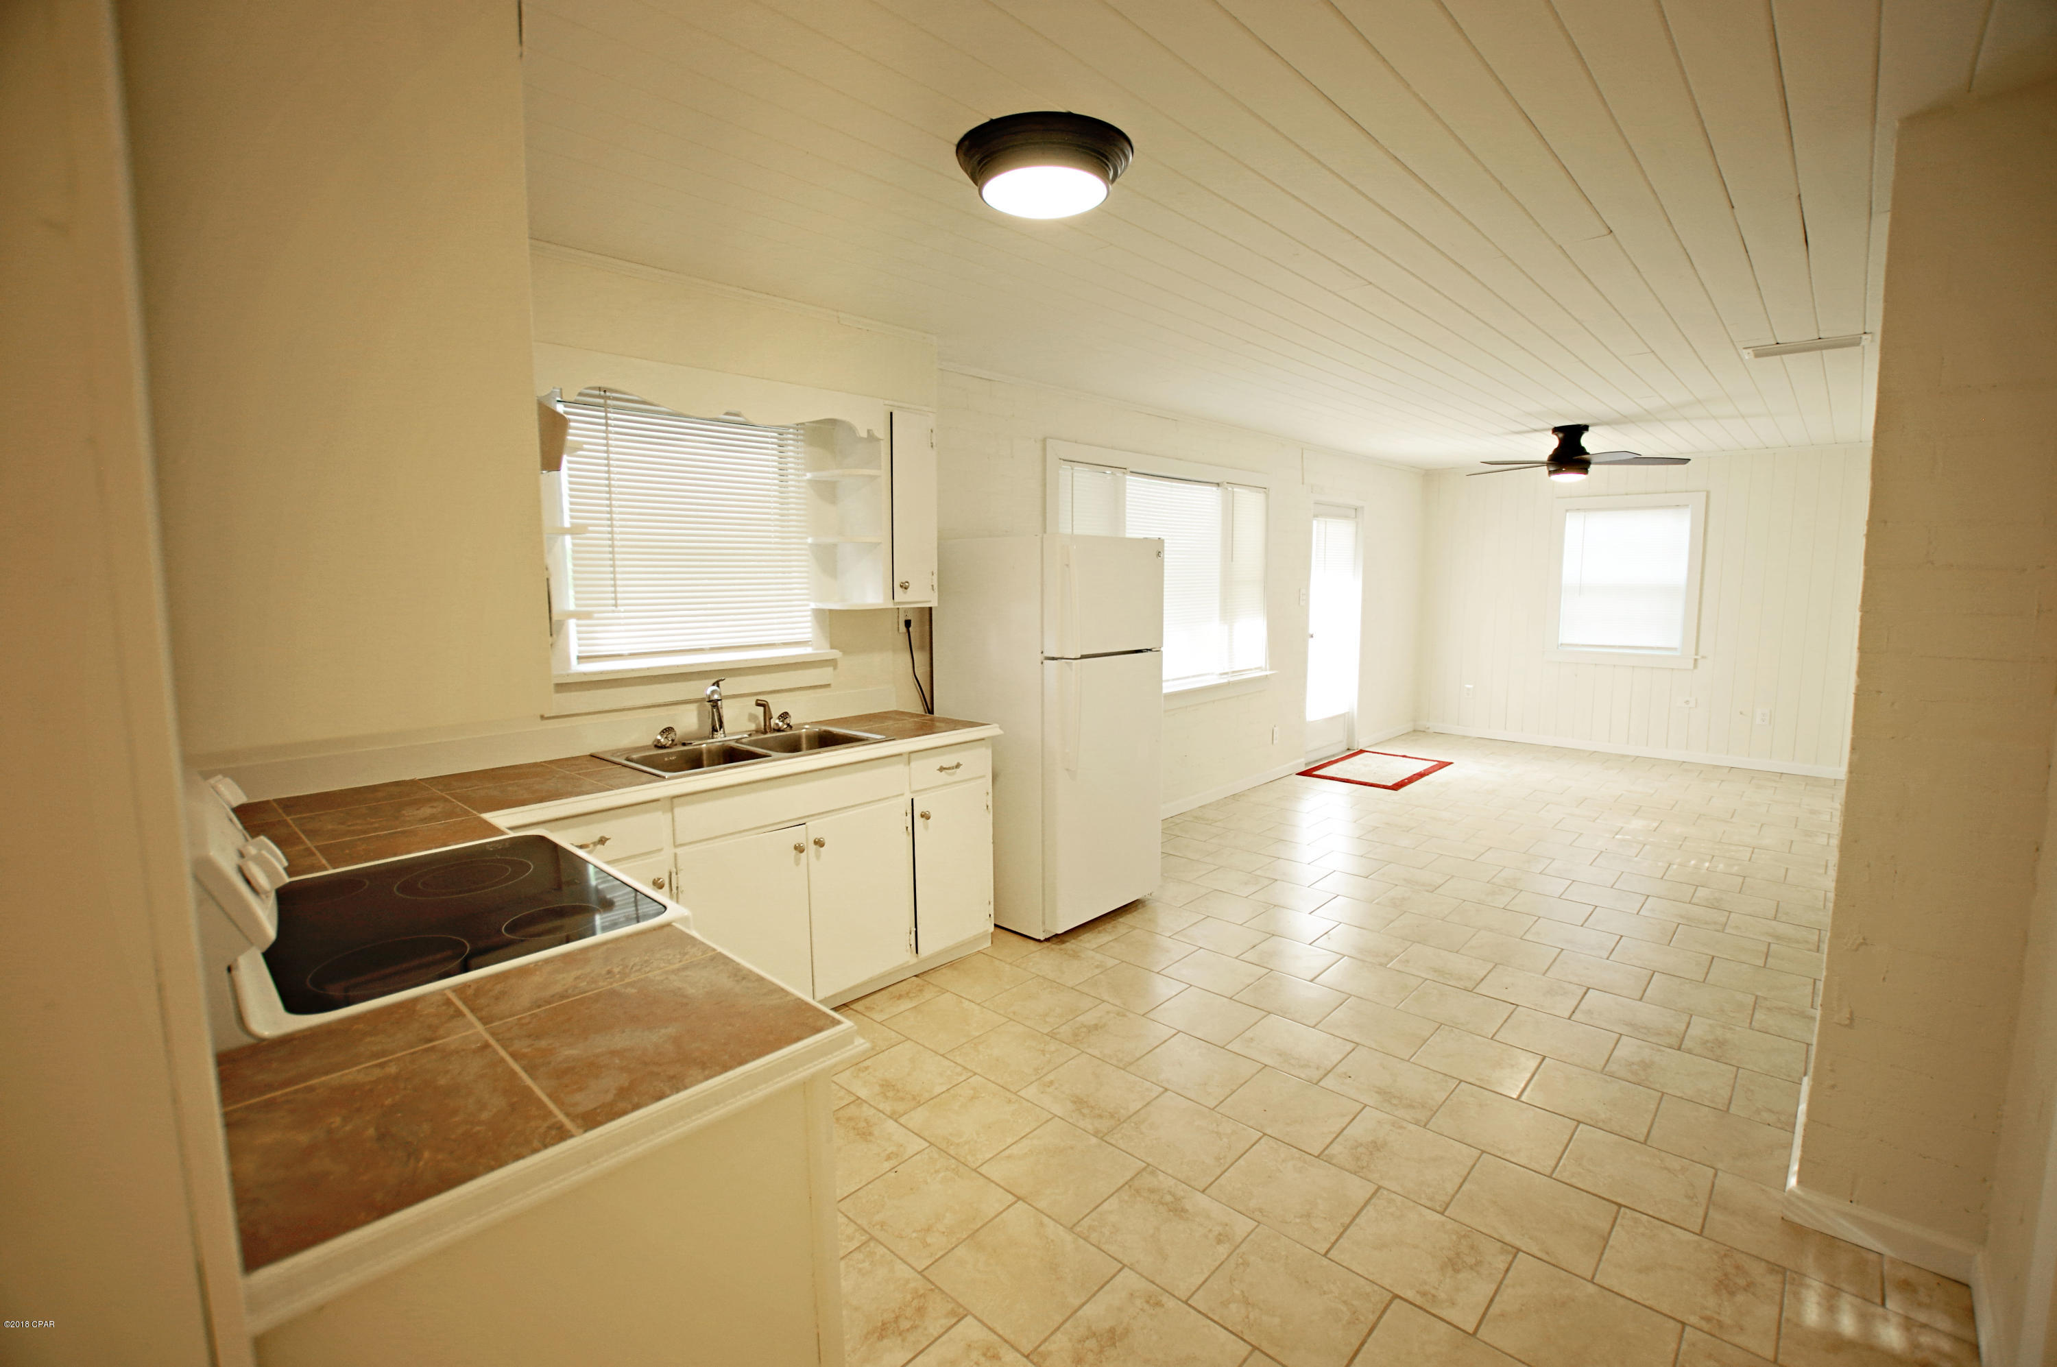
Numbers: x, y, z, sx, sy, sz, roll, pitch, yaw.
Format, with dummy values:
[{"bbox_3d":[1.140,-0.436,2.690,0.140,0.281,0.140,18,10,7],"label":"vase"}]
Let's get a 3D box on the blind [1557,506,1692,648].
[{"bbox_3d":[4.817,-0.842,6.964,0.831,1.164,0.040,6,10,43],"label":"blind"}]

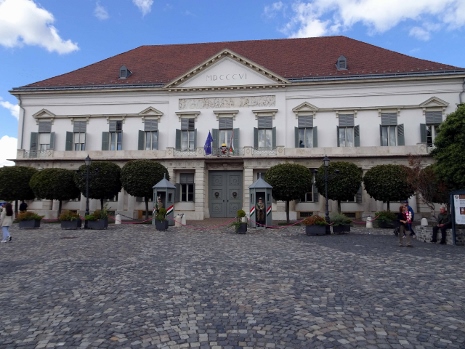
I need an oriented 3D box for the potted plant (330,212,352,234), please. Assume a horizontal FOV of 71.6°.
[{"bbox_3d":[5.826,2.628,17.240,1.060,1.080,0.750,0,-5,6],"label":"potted plant"}]

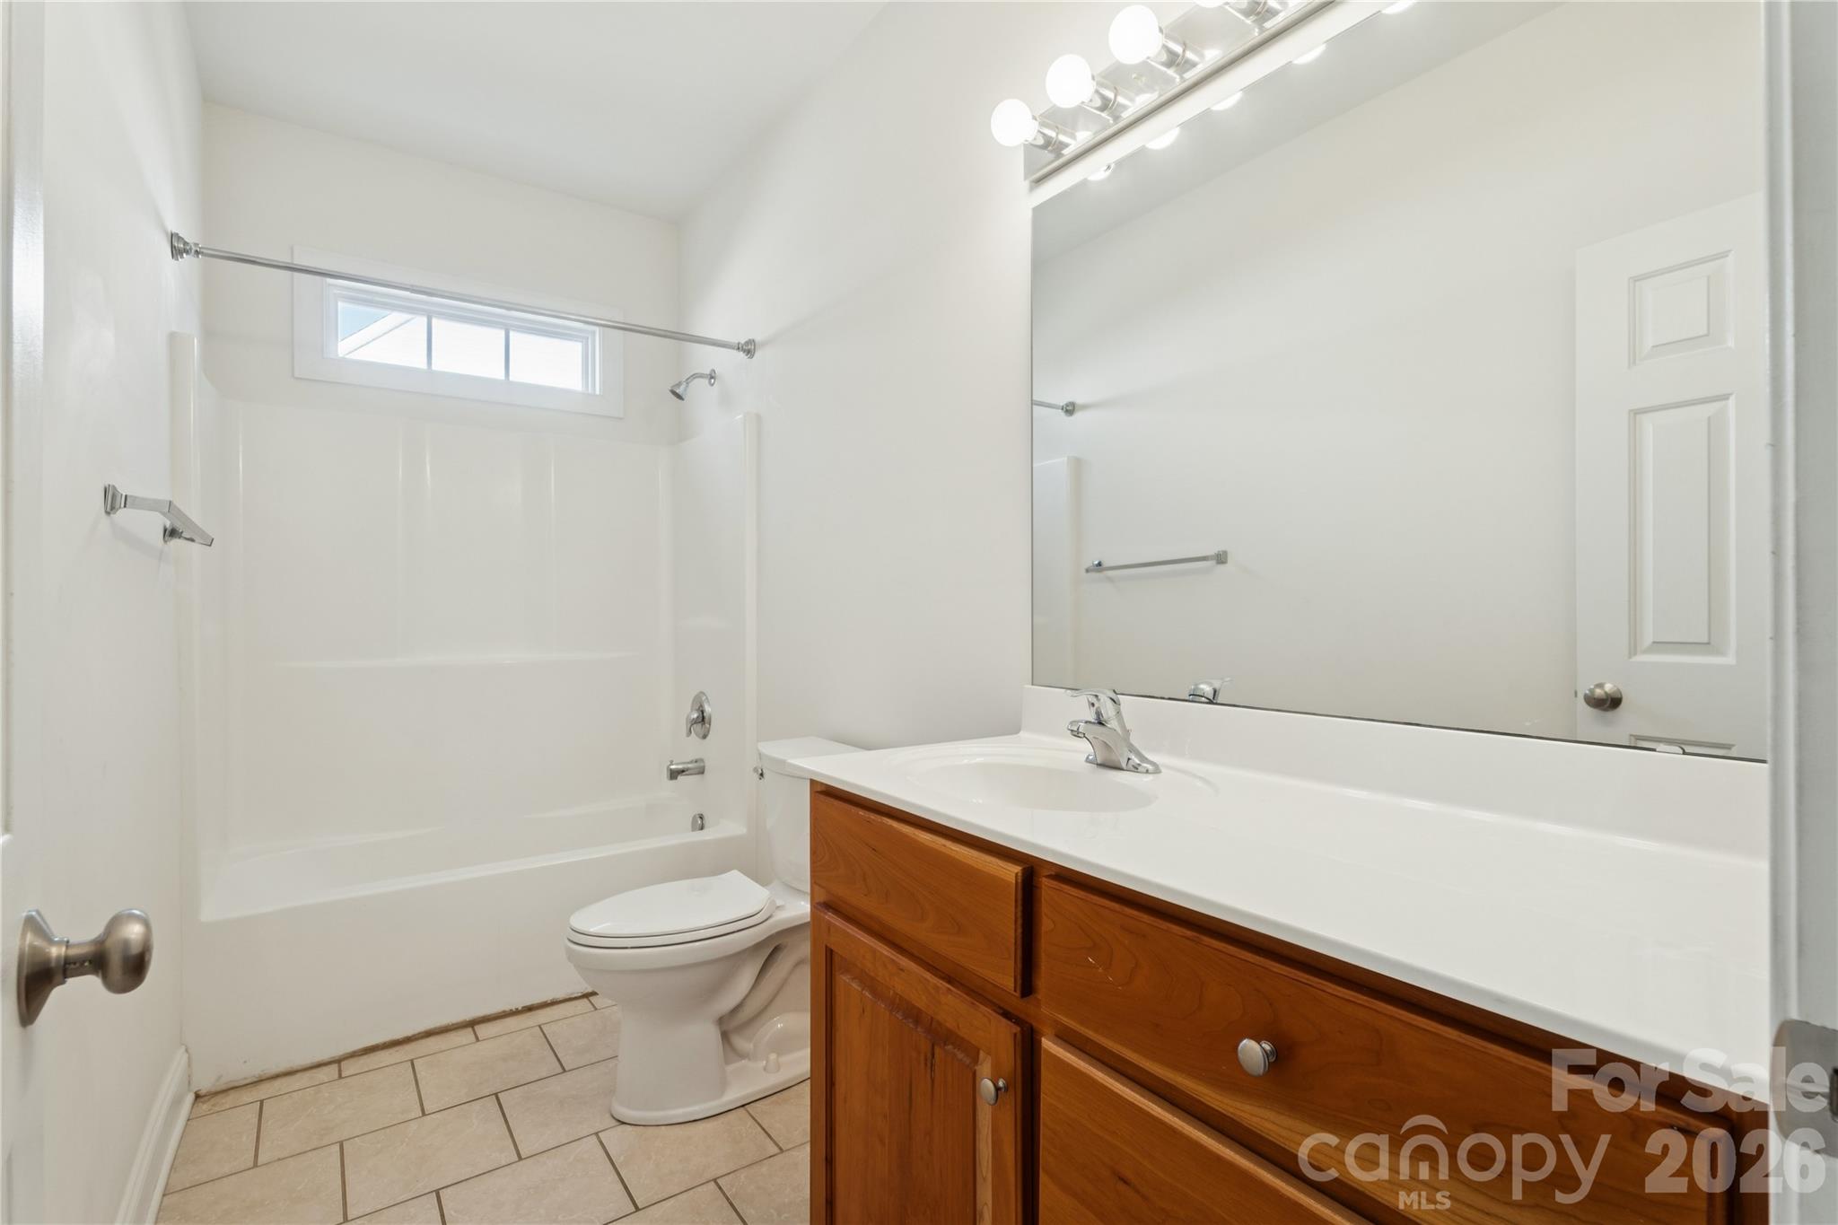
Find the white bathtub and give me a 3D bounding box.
[{"bbox_3d":[-1.406,0.970,2.739,1.510,0.430,0.780,0,0,-35],"label":"white bathtub"}]

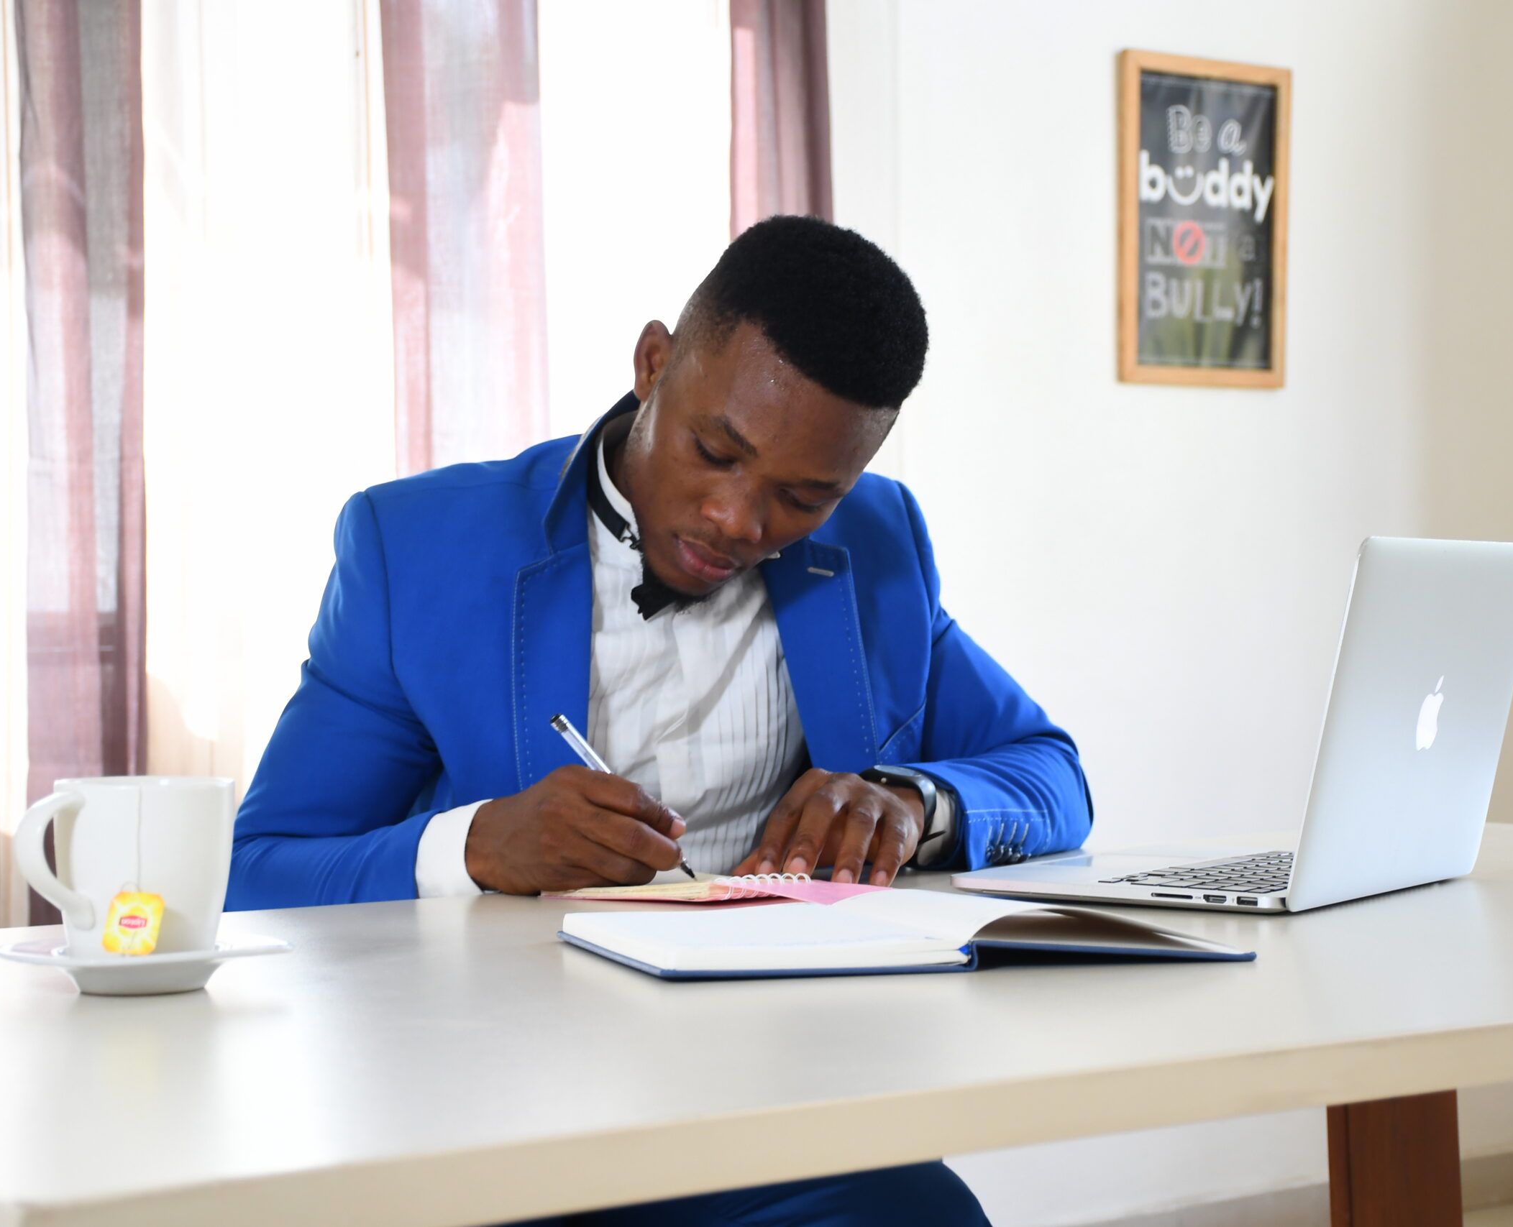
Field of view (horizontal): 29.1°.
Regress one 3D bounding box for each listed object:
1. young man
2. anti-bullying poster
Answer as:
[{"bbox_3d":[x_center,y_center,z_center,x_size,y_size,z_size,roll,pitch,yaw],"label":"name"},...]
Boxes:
[{"bbox_3d":[-0.069,0.324,1.977,0.620,1.189,0.760,-1,1,-20],"label":"young man"},{"bbox_3d":[0.598,-0.523,3.907,0.287,0.434,0.022,-1,1,-32],"label":"anti-bullying poster"}]

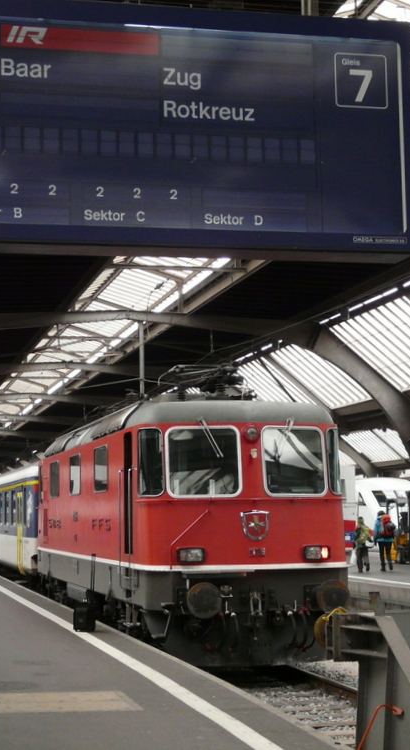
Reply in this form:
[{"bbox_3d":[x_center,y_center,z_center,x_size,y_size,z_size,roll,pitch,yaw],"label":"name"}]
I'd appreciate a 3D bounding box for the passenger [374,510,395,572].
[{"bbox_3d":[4.791,4.419,36.141,0.550,1.600,0.520,1,-6,-14],"label":"passenger"}]

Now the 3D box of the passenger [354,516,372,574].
[{"bbox_3d":[4.115,4.449,35.588,0.500,1.448,0.450,1,-6,-14],"label":"passenger"}]

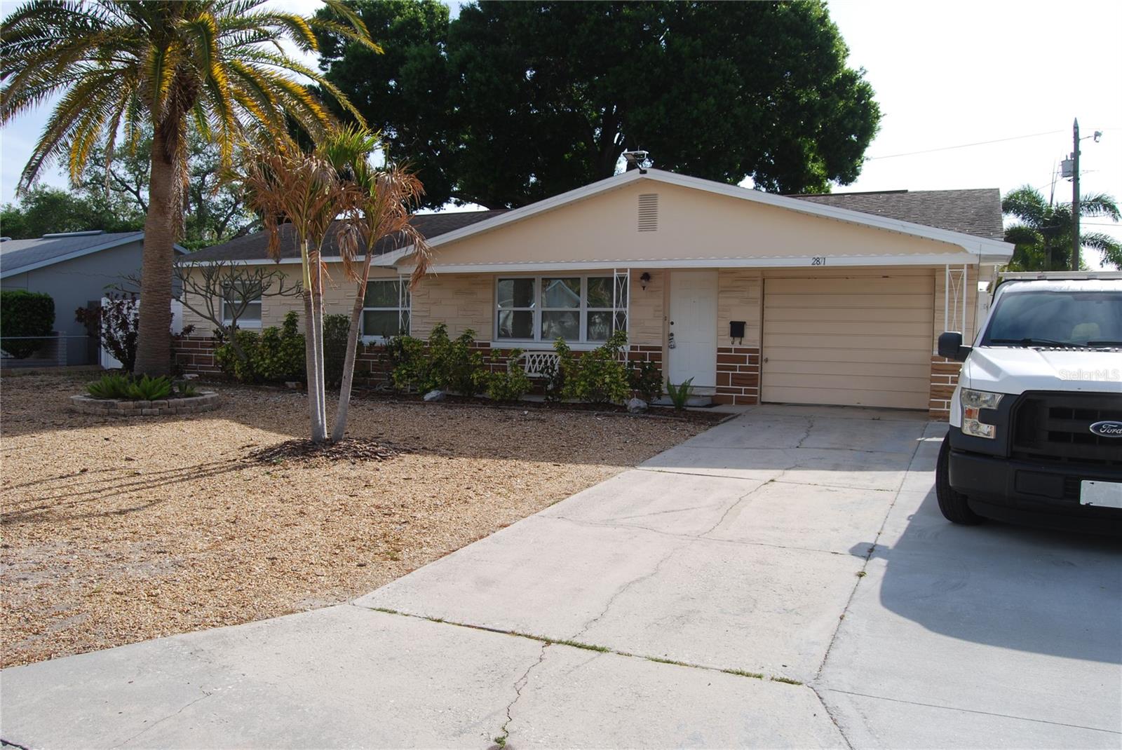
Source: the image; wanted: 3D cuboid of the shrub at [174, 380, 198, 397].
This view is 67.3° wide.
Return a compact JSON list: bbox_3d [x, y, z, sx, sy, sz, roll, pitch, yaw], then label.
[{"bbox_3d":[-6.533,0.229,14.700,0.450,0.300,0.430,0,4,0],"label":"shrub"}]

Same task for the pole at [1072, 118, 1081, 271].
[{"bbox_3d":[21.986,-5.984,35.967,0.280,9.850,0.280,0,4,0],"label":"pole"}]

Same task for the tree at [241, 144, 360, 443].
[{"bbox_3d":[-3.317,-1.040,10.750,1.500,3.800,1.450,0,4,0],"label":"tree"}]

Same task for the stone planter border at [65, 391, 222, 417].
[{"bbox_3d":[-7.200,0.434,14.546,2.600,0.220,2.500,0,4,0],"label":"stone planter border"}]

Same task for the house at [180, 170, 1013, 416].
[{"bbox_3d":[0.102,-1.858,19.466,17.900,4.000,9.000,2,5,25],"label":"house"}]

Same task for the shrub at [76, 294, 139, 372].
[{"bbox_3d":[-11.085,-0.980,20.700,1.650,1.950,1.500,0,4,0],"label":"shrub"}]

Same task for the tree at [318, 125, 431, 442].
[{"bbox_3d":[-2.378,-1.158,10.750,1.450,4.000,1.400,0,4,0],"label":"tree"}]

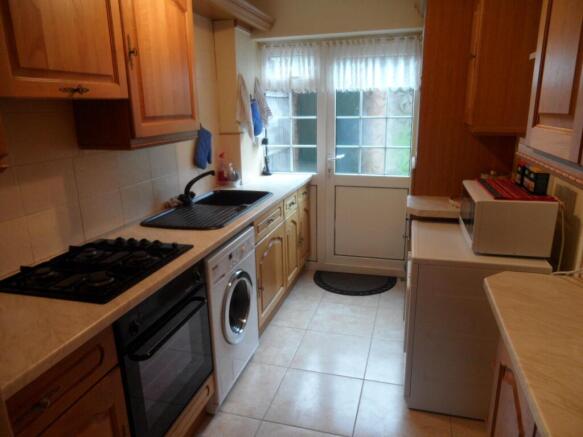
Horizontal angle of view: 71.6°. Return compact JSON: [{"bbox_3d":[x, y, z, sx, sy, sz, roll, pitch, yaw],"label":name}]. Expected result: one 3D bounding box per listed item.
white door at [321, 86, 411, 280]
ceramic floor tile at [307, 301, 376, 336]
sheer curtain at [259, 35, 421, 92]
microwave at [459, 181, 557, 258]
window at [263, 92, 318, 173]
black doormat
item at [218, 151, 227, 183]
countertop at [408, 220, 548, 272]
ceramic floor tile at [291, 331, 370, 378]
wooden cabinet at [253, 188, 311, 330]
[{"bbox_3d":[0.672,-0.473,3.703,0.797,1.960,0.060,3,14,16],"label":"white door"},{"bbox_3d":[0.394,0.756,3.045,0.463,0.010,0.466,3,14,16],"label":"ceramic floor tile"},{"bbox_3d":[0.371,-1.315,3.467,1.370,0.425,0.060,3,14,16],"label":"sheer curtain"},{"bbox_3d":[1.142,-0.014,2.191,0.348,0.268,0.580,3,14,16],"label":"microwave"},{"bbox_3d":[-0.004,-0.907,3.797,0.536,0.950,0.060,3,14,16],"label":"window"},{"bbox_3d":[0.559,0.591,3.667,0.768,0.012,0.500,3,14,16],"label":"black doormat"},{"bbox_3d":[-0.577,-0.422,3.378,0.070,0.250,0.090,3,14,16],"label":"item"},{"bbox_3d":[0.972,0.139,2.214,0.603,0.030,0.740,3,14,16],"label":"countertop"},{"bbox_3d":[0.265,0.864,2.604,0.458,0.010,0.478,3,14,16],"label":"ceramic floor tile"},{"bbox_3d":[-0.300,0.235,3.361,0.570,0.850,1.414,3,14,16],"label":"wooden cabinet"}]

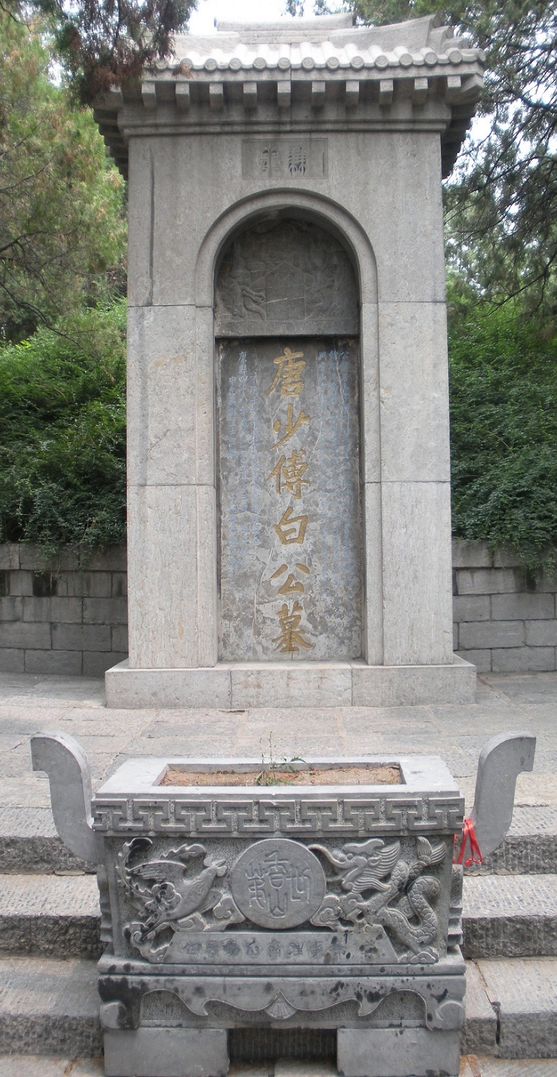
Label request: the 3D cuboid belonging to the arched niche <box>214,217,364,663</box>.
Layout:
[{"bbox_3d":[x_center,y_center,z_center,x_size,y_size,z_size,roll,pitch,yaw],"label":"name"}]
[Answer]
[{"bbox_3d":[0.070,-0.632,7.050,0.930,2.830,0.280,-1,0,1],"label":"arched niche"}]

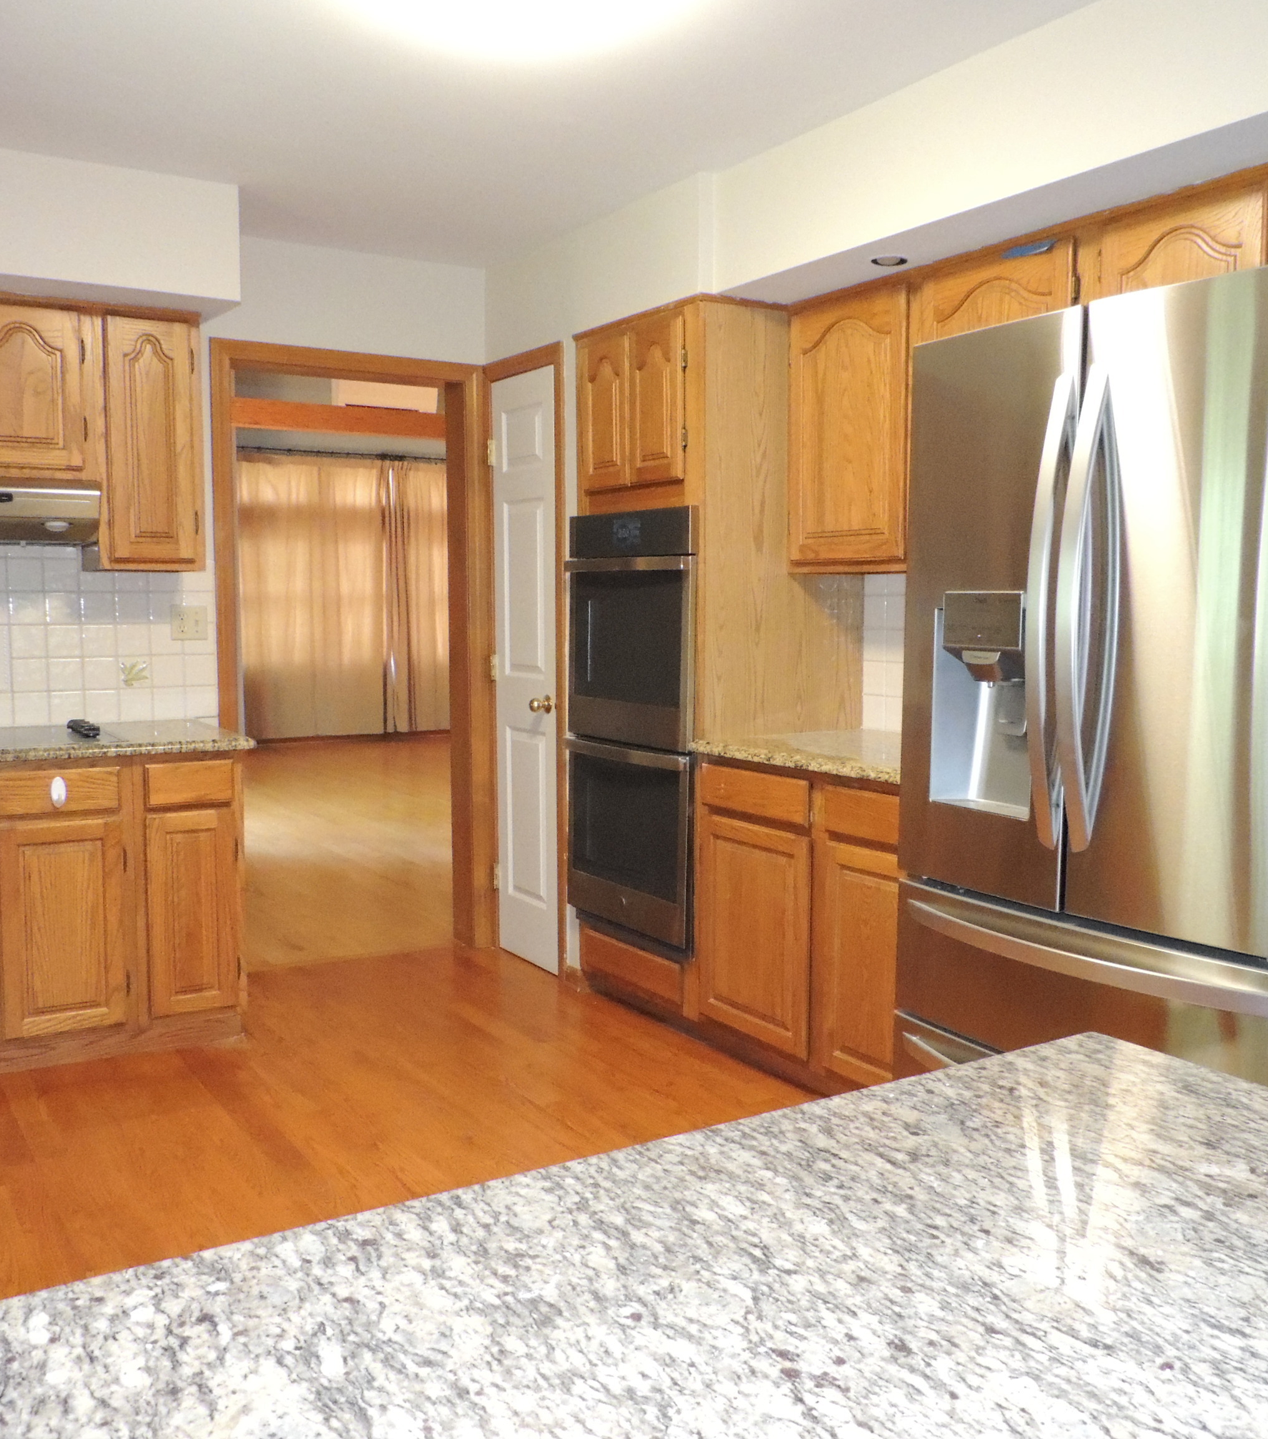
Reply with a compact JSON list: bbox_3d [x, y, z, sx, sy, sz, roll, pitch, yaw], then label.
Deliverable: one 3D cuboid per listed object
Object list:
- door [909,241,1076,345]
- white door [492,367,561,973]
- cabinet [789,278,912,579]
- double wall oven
[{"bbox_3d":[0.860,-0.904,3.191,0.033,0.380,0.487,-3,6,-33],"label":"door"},{"bbox_3d":[-0.373,-0.171,4.717,0.040,2.066,0.454,-3,6,-32],"label":"white door"},{"bbox_3d":[0.692,-0.786,3.690,0.318,0.756,0.479,-3,6,-32],"label":"cabinet"},{"bbox_3d":[0.204,0.005,4.145,0.635,1.264,0.691,-3,6,-32],"label":"double wall oven"}]

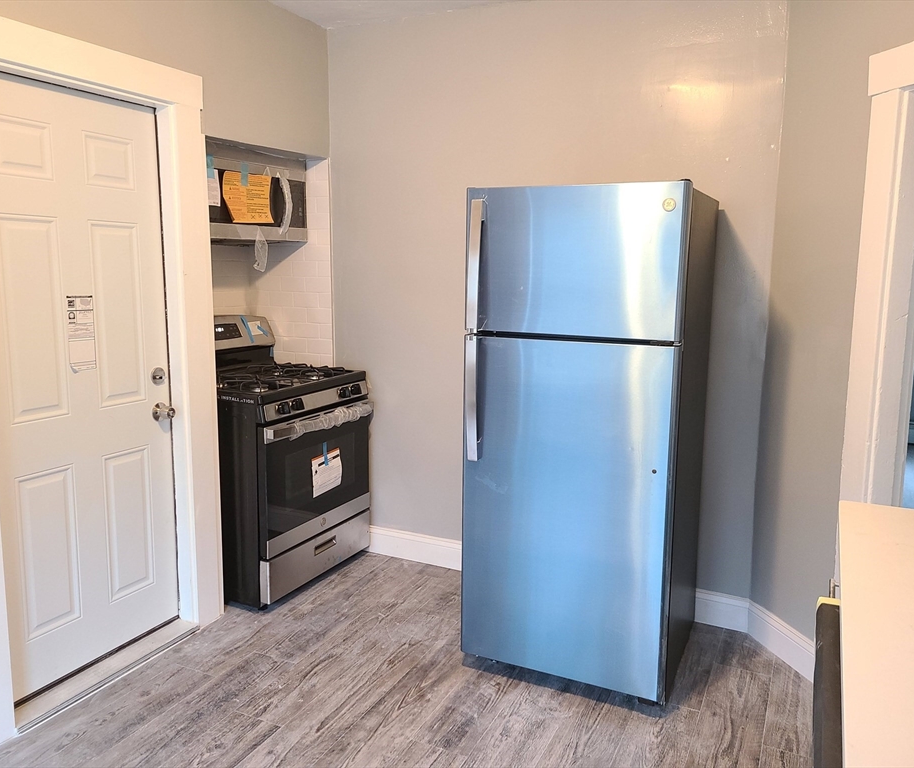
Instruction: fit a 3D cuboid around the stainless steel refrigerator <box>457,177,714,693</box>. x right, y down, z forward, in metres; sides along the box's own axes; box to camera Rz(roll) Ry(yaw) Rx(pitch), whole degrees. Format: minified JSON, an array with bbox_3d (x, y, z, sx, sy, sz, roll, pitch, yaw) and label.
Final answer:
[{"bbox_3d":[0.496,0.169,2.830,0.705,1.705,0.797,5,10,26],"label":"stainless steel refrigerator"}]

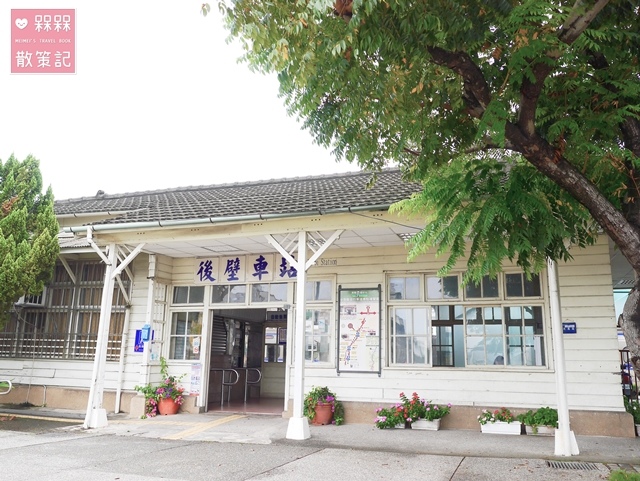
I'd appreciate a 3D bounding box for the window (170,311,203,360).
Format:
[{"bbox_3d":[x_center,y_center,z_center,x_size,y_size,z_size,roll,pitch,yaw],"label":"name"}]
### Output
[{"bbox_3d":[-2.816,1.990,11.649,0.790,1.056,0.070,-3,-13,17],"label":"window"}]

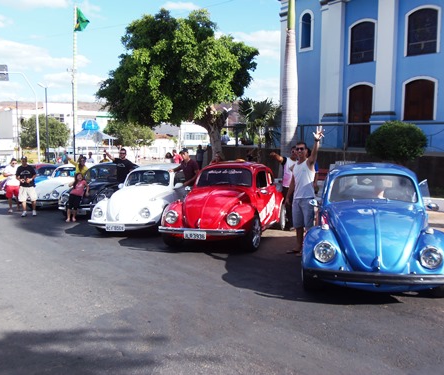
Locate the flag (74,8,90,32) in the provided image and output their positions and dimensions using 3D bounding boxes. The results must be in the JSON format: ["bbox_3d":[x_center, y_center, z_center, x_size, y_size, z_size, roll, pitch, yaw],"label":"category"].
[{"bbox_3d":[-8.763,-10.490,27.218,1.000,1.450,0.400,0,6,0],"label":"flag"}]

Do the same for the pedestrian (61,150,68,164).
[{"bbox_3d":[-11.247,-1.811,31.000,0.500,1.700,0.360,2,5,30],"label":"pedestrian"}]

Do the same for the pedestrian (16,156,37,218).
[{"bbox_3d":[-5.672,-0.016,12.525,0.620,1.730,0.420,-2,5,-14],"label":"pedestrian"}]

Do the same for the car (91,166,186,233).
[{"bbox_3d":[-1.352,0.169,9.710,1.560,1.490,4.050,1,5,17],"label":"car"}]

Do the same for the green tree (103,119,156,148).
[{"bbox_3d":[-9.393,-4.348,44.000,5.100,4.850,4.900,-1,5,0],"label":"green tree"}]

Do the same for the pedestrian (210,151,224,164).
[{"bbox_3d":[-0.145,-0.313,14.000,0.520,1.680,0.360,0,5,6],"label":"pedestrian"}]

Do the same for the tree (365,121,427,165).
[{"bbox_3d":[4.845,-0.908,12.100,1.700,1.950,1.700,0,6,0],"label":"tree"}]

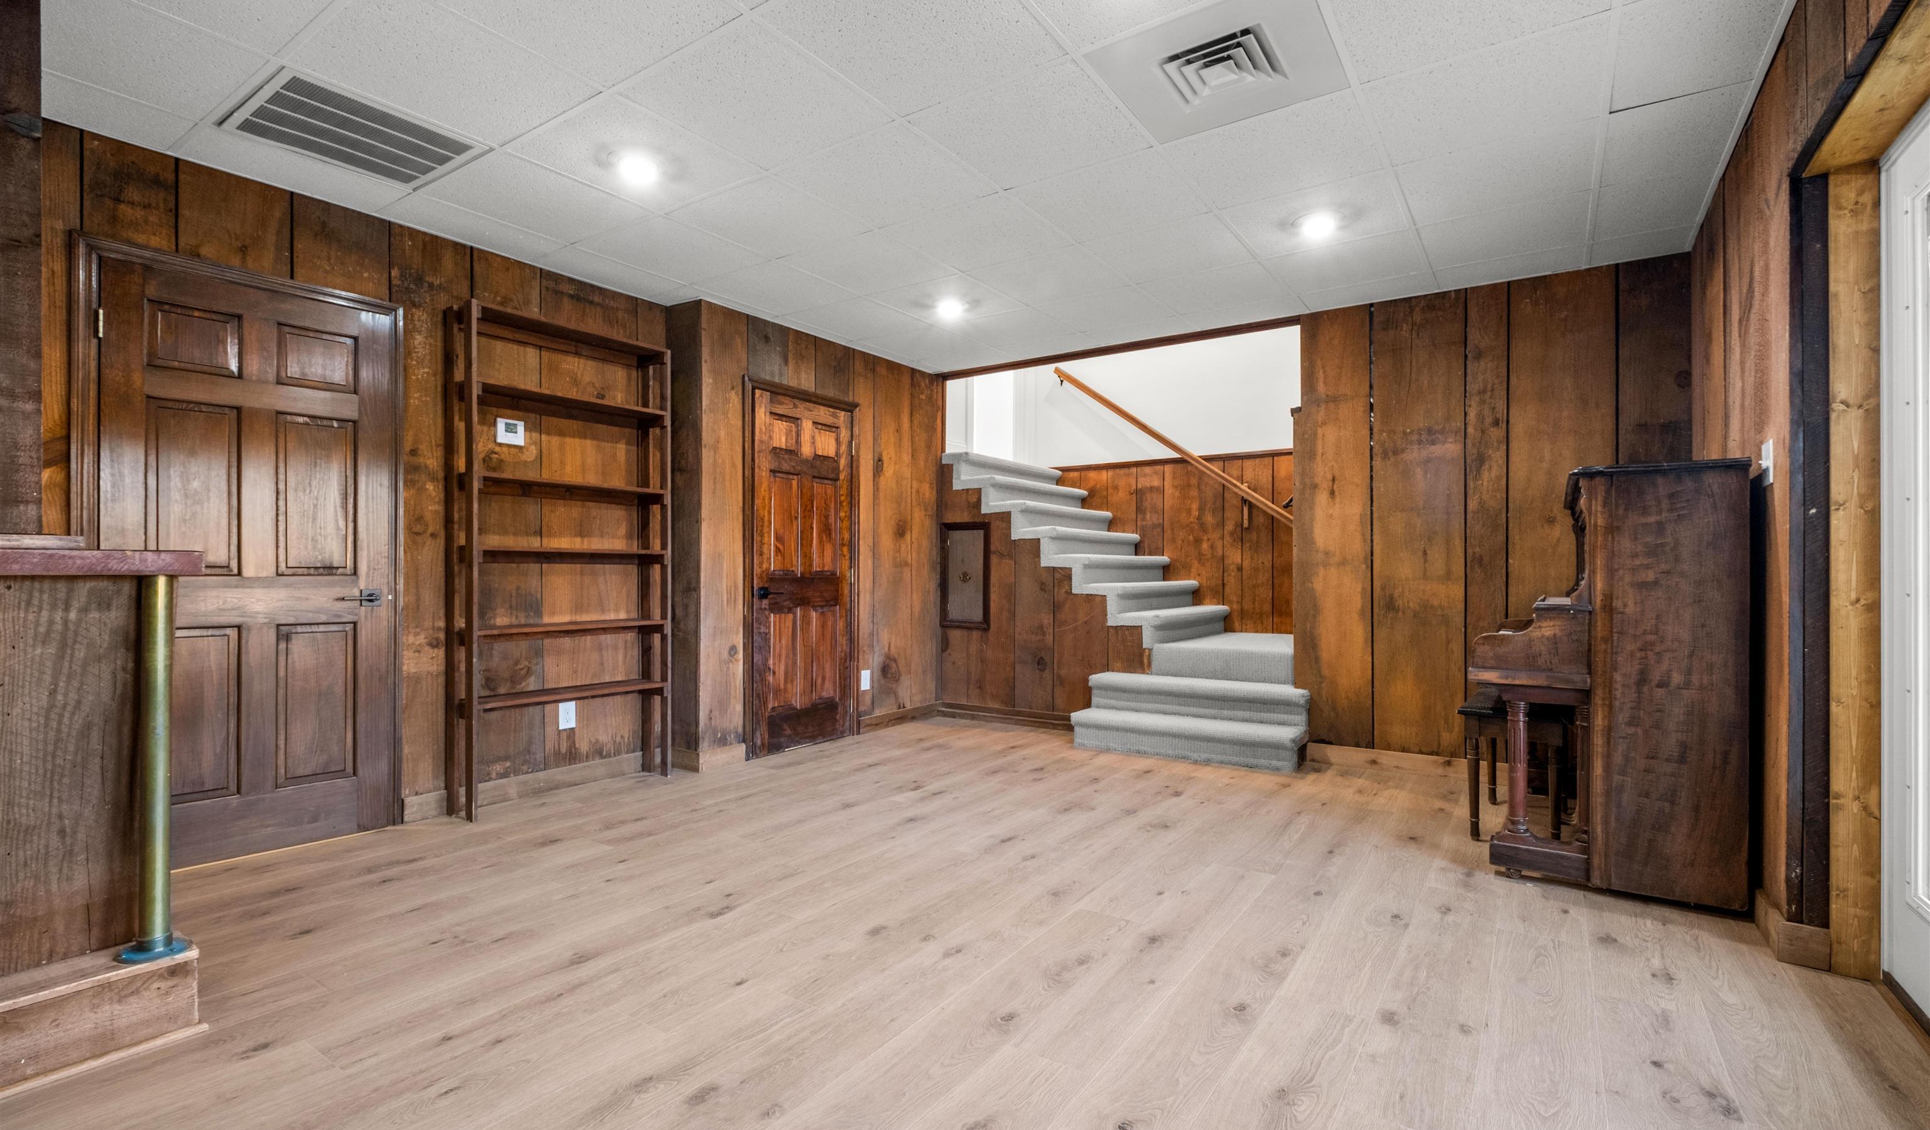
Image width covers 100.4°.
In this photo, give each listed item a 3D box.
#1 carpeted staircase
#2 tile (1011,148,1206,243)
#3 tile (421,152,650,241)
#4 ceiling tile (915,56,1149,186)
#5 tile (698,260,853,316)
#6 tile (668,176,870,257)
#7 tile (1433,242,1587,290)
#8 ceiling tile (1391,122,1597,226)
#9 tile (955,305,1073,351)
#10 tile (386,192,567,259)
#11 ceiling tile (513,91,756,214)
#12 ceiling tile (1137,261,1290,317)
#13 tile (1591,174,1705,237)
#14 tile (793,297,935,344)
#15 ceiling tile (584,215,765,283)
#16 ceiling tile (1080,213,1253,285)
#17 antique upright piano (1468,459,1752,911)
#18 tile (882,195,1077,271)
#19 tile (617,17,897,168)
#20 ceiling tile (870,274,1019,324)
[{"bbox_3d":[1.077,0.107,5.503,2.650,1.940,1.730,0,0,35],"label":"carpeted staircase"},{"bbox_3d":[0.564,-1.408,3.103,0.603,0.020,0.603,1,1,35],"label":"tile"},{"bbox_3d":[-1.638,-1.414,3.131,0.600,0.020,0.600,1,1,35],"label":"tile"},{"bbox_3d":[0.222,-1.408,2.606,0.605,0.020,0.605,0,0,35],"label":"ceiling tile"},{"bbox_3d":[-0.935,-1.431,4.151,0.603,0.020,0.603,1,1,35],"label":"tile"},{"bbox_3d":[-0.785,-1.417,3.302,0.603,0.020,0.603,1,1,35],"label":"tile"},{"bbox_3d":[2.589,-1.412,3.825,0.600,0.020,0.370,1,1,35],"label":"tile"},{"bbox_3d":[1.917,-1.400,2.905,0.600,0.020,0.600,1,1,35],"label":"ceiling tile"},{"bbox_3d":[0.260,-1.434,4.824,0.600,0.020,0.600,1,1,35],"label":"tile"},{"bbox_3d":[-2.013,-1.404,3.334,0.296,0.020,0.605,0,0,35],"label":"tile"},{"bbox_3d":[-1.130,-1.407,2.783,0.605,0.020,0.605,0,0,35],"label":"ceiling tile"},{"bbox_3d":[1.273,-1.421,4.115,0.600,0.020,0.600,1,1,35],"label":"ceiling tile"},{"bbox_3d":[2.665,-1.405,3.141,0.332,0.020,0.605,0,0,35],"label":"tile"},{"bbox_3d":[-0.586,-1.437,4.650,0.603,0.020,0.603,1,1,35],"label":"tile"},{"bbox_3d":[-1.284,-1.425,3.651,0.603,0.020,0.603,1,1,35],"label":"ceiling tile"},{"bbox_3d":[0.919,-1.414,3.607,0.600,0.020,0.600,1,1,35],"label":"ceiling tile"},{"bbox_3d":[2.453,0.375,3.171,0.710,1.382,1.430,0,0,35],"label":"antique upright piano"},{"bbox_3d":[0.065,-1.414,3.449,0.600,0.020,0.600,1,1,35],"label":"tile"},{"bbox_3d":[-0.635,-1.403,2.453,0.603,0.020,0.603,1,1,35],"label":"tile"},{"bbox_3d":[-0.086,-1.430,4.301,0.603,0.020,0.603,1,1,35],"label":"ceiling tile"}]

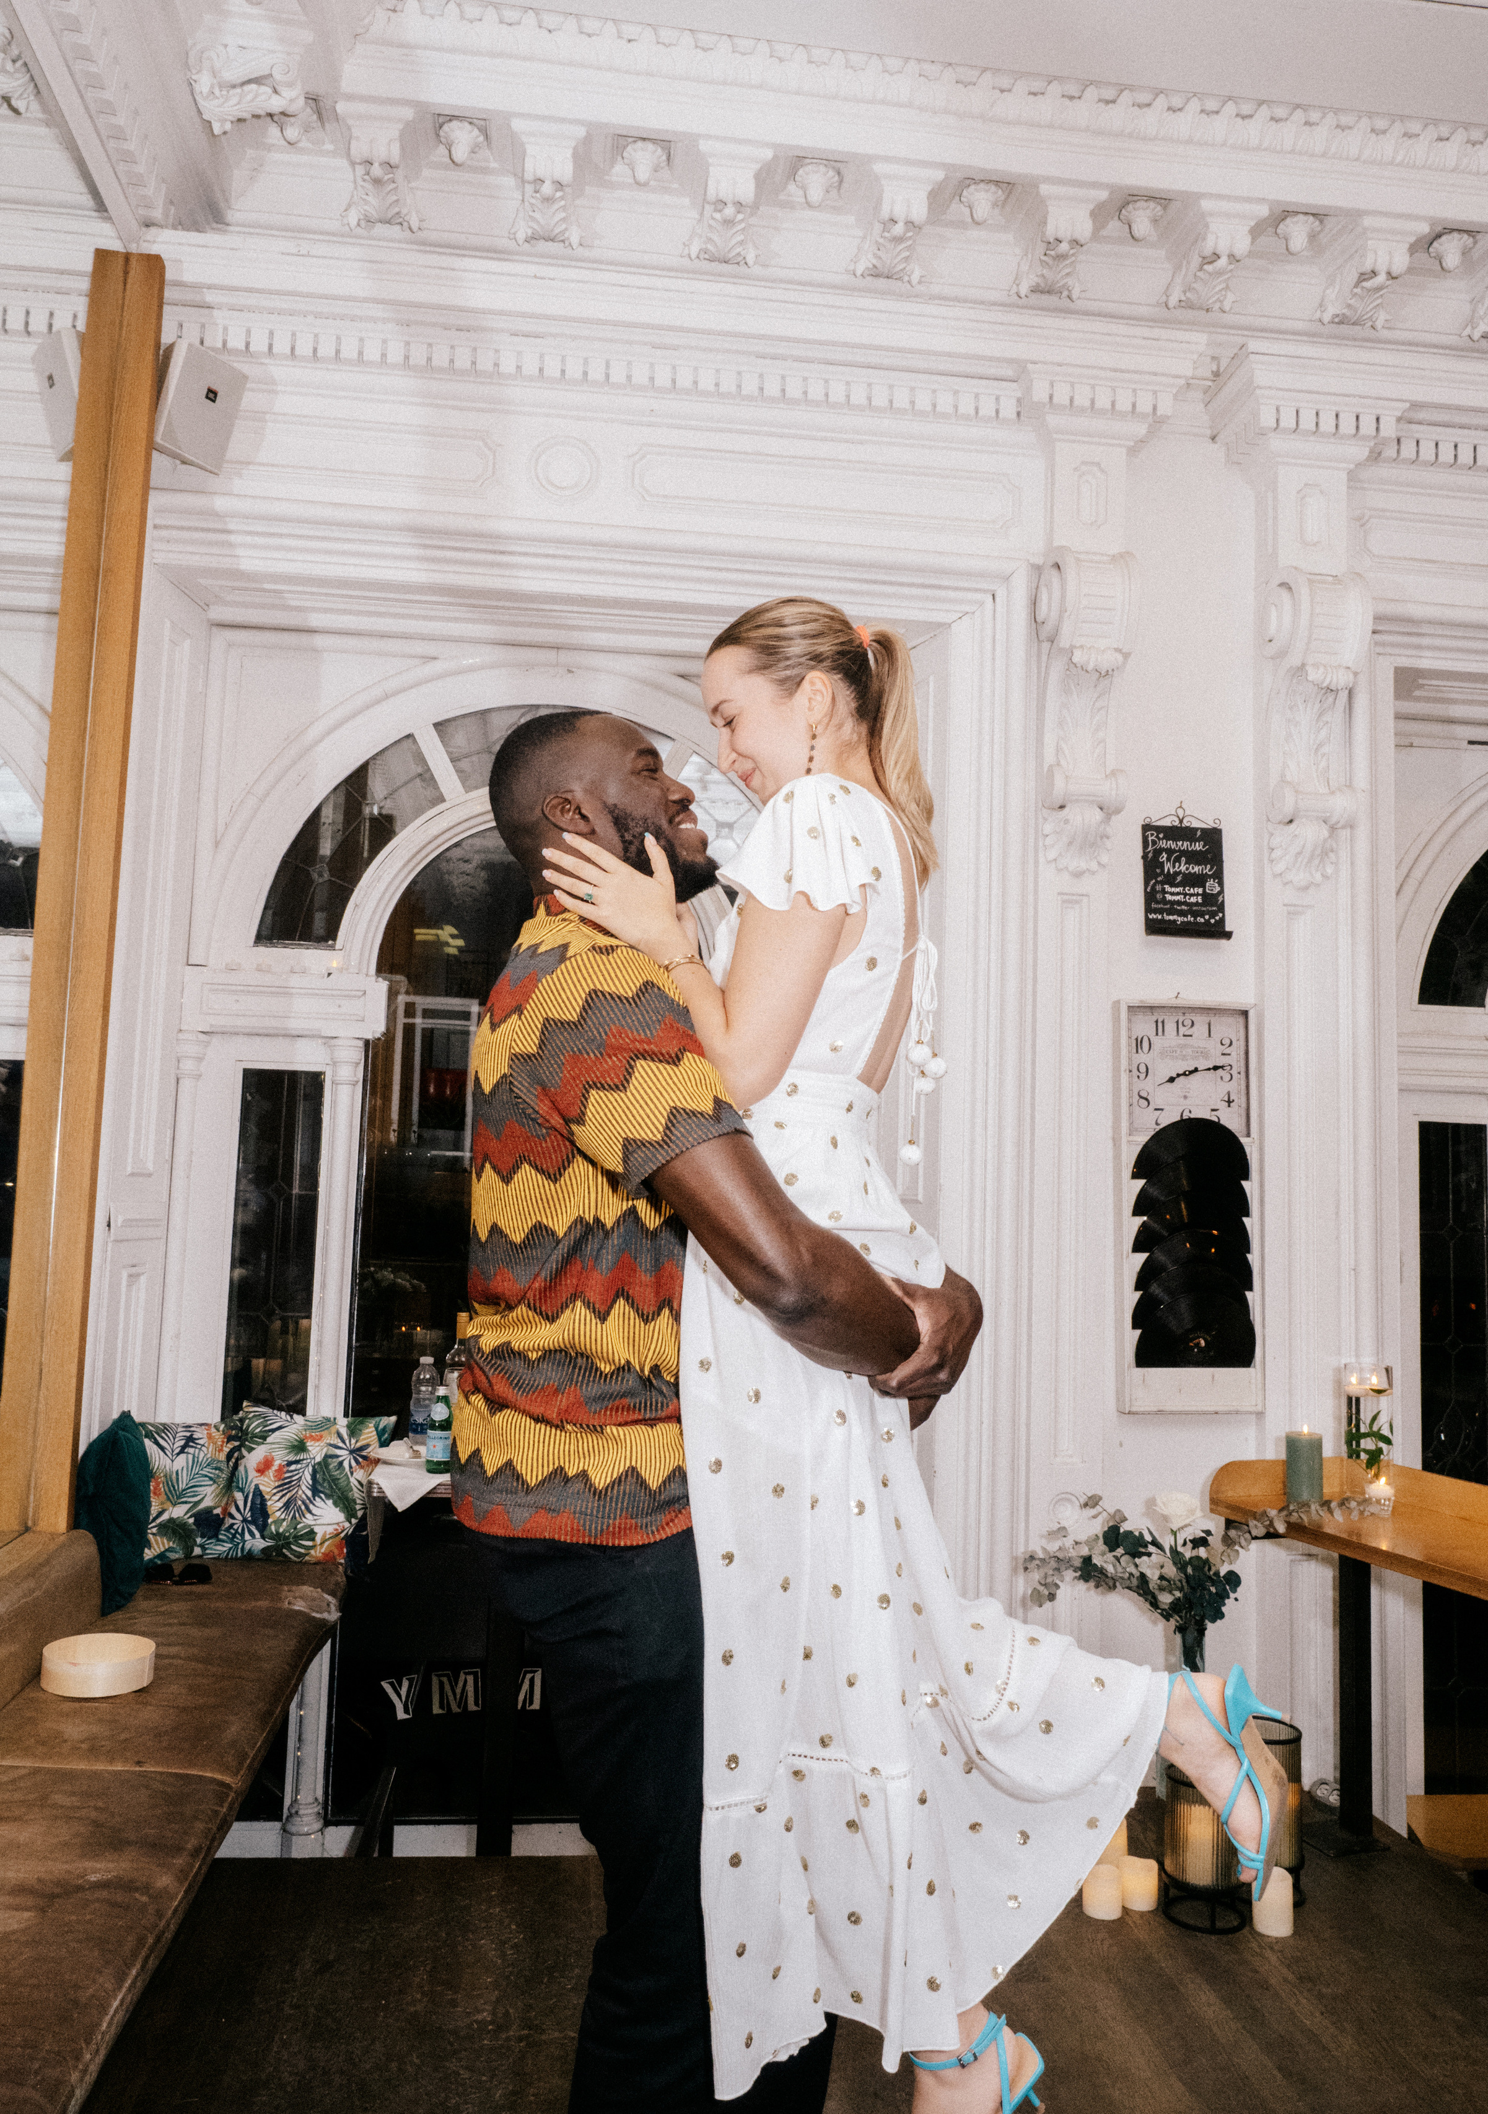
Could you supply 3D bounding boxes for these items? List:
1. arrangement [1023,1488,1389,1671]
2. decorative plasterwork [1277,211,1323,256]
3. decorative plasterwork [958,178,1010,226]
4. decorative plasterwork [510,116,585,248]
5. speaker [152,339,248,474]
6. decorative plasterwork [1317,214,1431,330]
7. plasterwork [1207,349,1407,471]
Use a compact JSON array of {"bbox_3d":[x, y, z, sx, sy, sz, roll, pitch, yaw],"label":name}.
[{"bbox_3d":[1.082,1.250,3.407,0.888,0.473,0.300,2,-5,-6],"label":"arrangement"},{"bbox_3d":[1.390,-2.040,3.667,0.105,0.100,0.105,2,-5,-6],"label":"decorative plasterwork"},{"bbox_3d":[0.542,-1.937,3.343,0.105,0.085,0.105,2,-5,-6],"label":"decorative plasterwork"},{"bbox_3d":[-0.449,-1.993,3.360,0.170,0.190,0.200,2,-6,-7],"label":"decorative plasterwork"},{"bbox_3d":[-1.280,-1.485,3.346,0.145,0.235,0.185,23,9,28],"label":"speaker"},{"bbox_3d":[1.490,-1.839,3.467,0.165,0.146,0.205,2,-5,-6],"label":"decorative plasterwork"},{"bbox_3d":[1.433,-1.604,3.710,0.420,0.230,0.220,2,-6,-7],"label":"plasterwork"}]

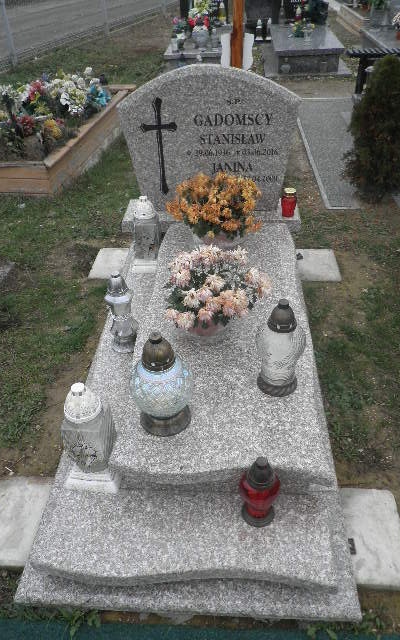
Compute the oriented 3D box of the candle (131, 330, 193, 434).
[{"bbox_3d":[-0.108,0.171,1.426,0.176,0.345,0.176,1,39,4],"label":"candle"}]

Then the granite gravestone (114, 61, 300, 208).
[{"bbox_3d":[0.045,-0.911,2.575,0.889,0.720,0.085,1,38,4],"label":"granite gravestone"}]

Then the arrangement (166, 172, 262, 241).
[{"bbox_3d":[0.071,-0.537,2.441,0.440,0.310,0.400,1,38,4],"label":"arrangement"}]

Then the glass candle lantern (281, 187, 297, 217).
[{"bbox_3d":[0.452,-0.596,2.524,0.077,0.131,0.077,1,39,4],"label":"glass candle lantern"}]

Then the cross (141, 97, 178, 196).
[{"bbox_3d":[-0.202,-0.876,2.561,0.184,0.496,0.015,1,38,4],"label":"cross"}]

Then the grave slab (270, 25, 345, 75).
[{"bbox_3d":[1.270,-3.414,6.266,0.920,0.300,1.962,1,39,4],"label":"grave slab"}]

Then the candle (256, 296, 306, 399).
[{"bbox_3d":[0.259,0.079,1.609,0.162,0.340,0.162,1,38,4],"label":"candle"}]

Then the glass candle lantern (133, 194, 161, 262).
[{"bbox_3d":[-0.255,-0.401,2.289,0.117,0.362,0.117,1,39,4],"label":"glass candle lantern"}]

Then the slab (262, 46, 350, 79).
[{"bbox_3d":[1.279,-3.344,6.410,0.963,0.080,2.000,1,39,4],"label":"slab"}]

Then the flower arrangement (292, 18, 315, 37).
[{"bbox_3d":[1.274,-3.650,6.225,0.249,0.179,0.212,1,39,4],"label":"flower arrangement"}]

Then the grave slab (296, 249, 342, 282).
[{"bbox_3d":[0.581,-0.264,2.512,0.206,0.045,0.305,1,38,4],"label":"grave slab"}]

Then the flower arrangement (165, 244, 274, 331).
[{"bbox_3d":[0.066,-0.106,1.881,0.390,0.310,0.370,1,38,4],"label":"flower arrangement"}]

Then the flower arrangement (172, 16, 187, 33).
[{"bbox_3d":[-0.243,-3.504,5.919,0.175,0.200,0.170,1,38,4],"label":"flower arrangement"}]

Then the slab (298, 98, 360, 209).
[{"bbox_3d":[1.028,-1.404,3.953,0.380,0.040,2.416,1,39,4],"label":"slab"}]

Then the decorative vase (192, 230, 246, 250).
[{"bbox_3d":[0.093,-0.409,2.327,0.190,0.130,0.190,1,39,4],"label":"decorative vase"}]

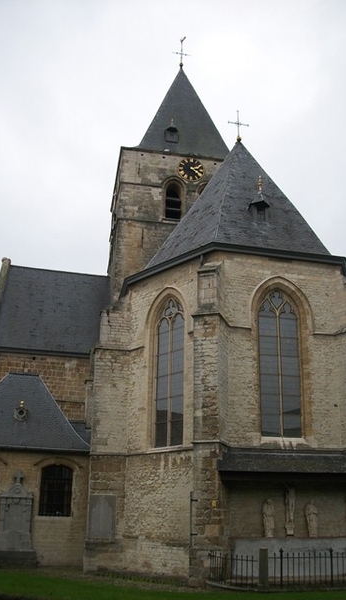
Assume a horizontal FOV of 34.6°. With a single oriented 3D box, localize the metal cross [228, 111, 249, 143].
[{"bbox_3d":[2.914,-7.684,24.567,0.945,1.701,0.105,5,-21,-10],"label":"metal cross"}]

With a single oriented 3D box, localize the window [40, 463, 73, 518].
[{"bbox_3d":[-3.518,5.703,16.606,0.935,1.480,0.210,5,-21,-10],"label":"window"}]

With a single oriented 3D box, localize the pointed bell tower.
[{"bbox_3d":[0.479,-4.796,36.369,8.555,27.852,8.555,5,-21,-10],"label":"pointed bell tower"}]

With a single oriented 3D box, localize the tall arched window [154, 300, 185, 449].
[{"bbox_3d":[-0.114,2.356,18.029,0.263,4.840,1.246,20,-27,-40],"label":"tall arched window"}]

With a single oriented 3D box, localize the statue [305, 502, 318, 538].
[{"bbox_3d":[3.756,5.959,14.990,0.378,0.966,0.294,5,-21,-10],"label":"statue"}]

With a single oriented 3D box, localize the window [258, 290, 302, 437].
[{"bbox_3d":[3.254,1.962,16.870,1.302,4.641,0.263,5,-21,-10],"label":"window"}]

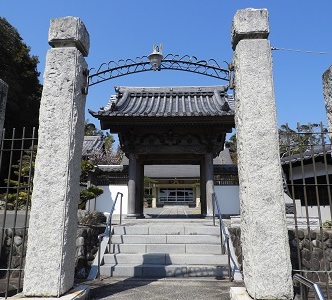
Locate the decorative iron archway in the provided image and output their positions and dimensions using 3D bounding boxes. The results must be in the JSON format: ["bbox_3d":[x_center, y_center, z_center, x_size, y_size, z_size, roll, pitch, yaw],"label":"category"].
[{"bbox_3d":[-0.126,-1.587,5.377,2.754,0.677,0.091,-1,-12,3],"label":"decorative iron archway"}]

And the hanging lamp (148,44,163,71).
[{"bbox_3d":[-0.208,-1.800,5.430,0.284,0.531,0.284,-1,-12,3],"label":"hanging lamp"}]

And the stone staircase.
[{"bbox_3d":[0.012,2.310,6.640,2.653,0.952,1.995,-1,-12,3],"label":"stone staircase"}]

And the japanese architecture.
[{"bbox_3d":[0.216,-0.025,10.706,5.179,5.161,3.934,-1,-12,3],"label":"japanese architecture"}]

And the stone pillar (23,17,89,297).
[{"bbox_3d":[-1.823,-0.066,4.826,0.576,4.667,0.586,-1,-12,3],"label":"stone pillar"}]

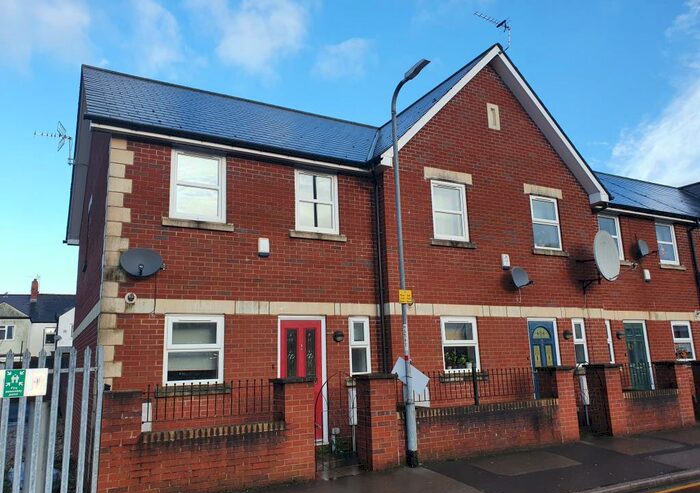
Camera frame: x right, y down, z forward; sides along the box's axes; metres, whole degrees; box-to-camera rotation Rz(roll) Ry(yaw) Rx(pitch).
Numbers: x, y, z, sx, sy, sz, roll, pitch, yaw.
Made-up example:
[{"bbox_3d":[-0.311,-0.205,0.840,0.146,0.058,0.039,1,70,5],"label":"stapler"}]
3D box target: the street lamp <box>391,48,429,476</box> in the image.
[{"bbox_3d":[1.046,0.140,7.824,0.220,6.040,1.070,5,-13,-29],"label":"street lamp"}]

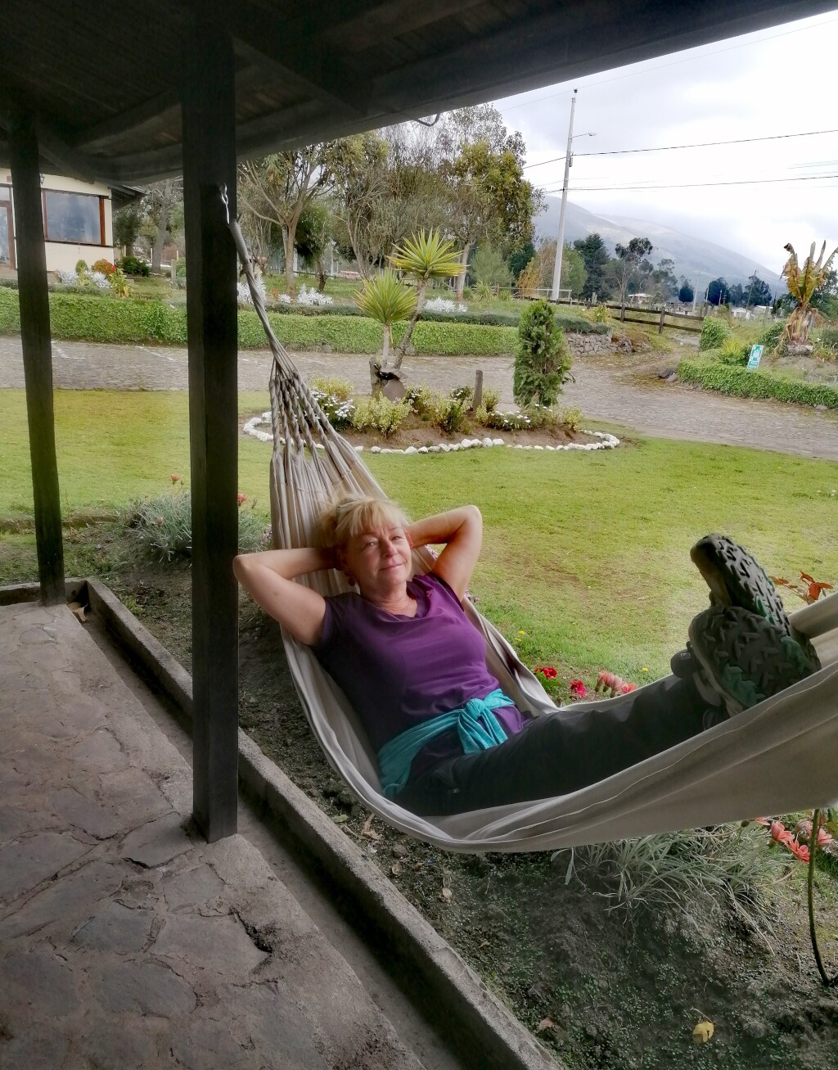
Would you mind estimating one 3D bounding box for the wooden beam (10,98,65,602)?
[{"bbox_3d":[-2.136,-0.904,4.897,0.117,2.697,0.117,-9,19,-38],"label":"wooden beam"}]

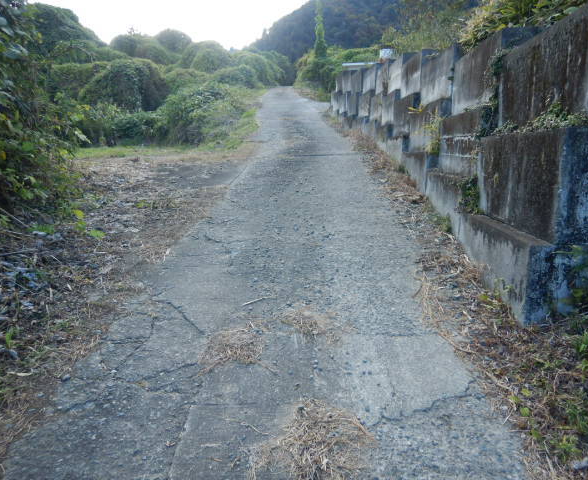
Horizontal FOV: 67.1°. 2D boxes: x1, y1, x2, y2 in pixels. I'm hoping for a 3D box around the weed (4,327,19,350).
[{"bbox_3d":[-1.745,0.608,2.740,0.088,0.125,0.085,0,11,0],"label":"weed"}]

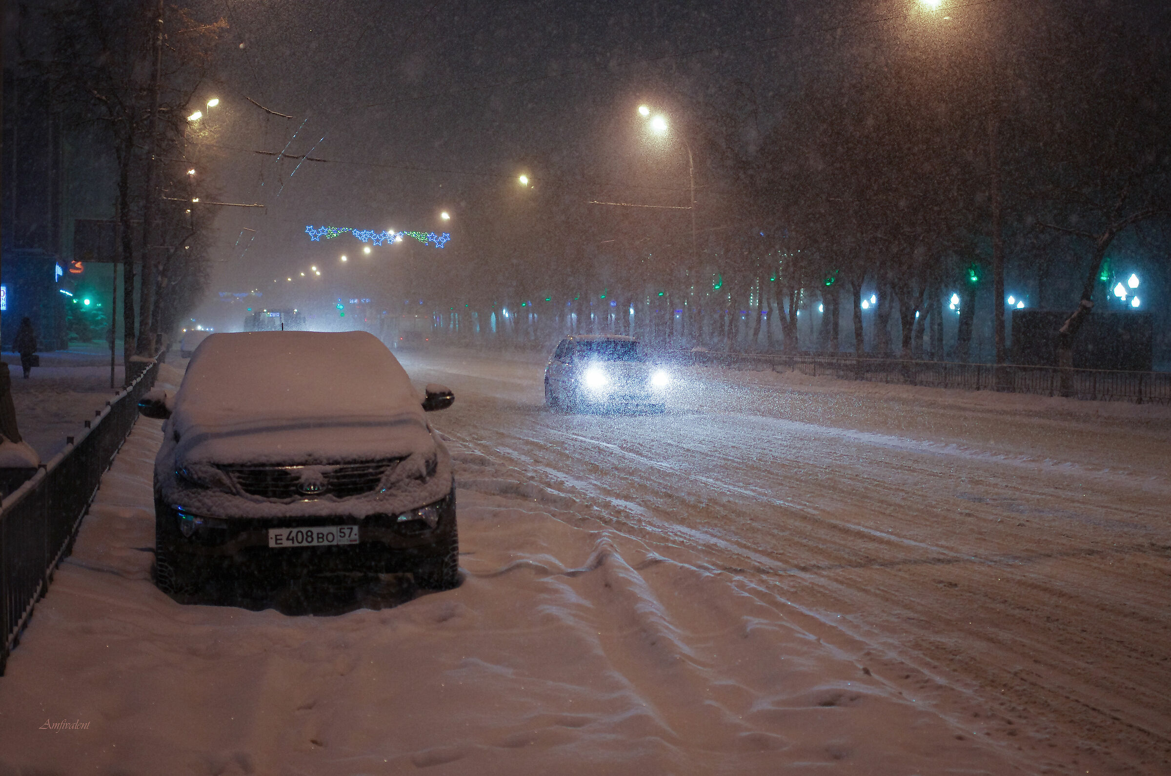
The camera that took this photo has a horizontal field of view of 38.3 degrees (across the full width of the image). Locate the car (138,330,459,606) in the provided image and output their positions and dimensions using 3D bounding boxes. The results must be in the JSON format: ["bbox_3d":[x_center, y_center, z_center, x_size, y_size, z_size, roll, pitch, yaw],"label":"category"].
[{"bbox_3d":[-2.093,0.441,12.046,1.930,1.690,4.450,0,2,-13],"label":"car"}]

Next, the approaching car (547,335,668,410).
[{"bbox_3d":[0.357,-0.308,34.352,1.740,1.540,4.150,0,2,-13],"label":"approaching car"}]

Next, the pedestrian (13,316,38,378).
[{"bbox_3d":[-15.592,-1.108,47.000,0.640,1.710,0.420,0,2,-13],"label":"pedestrian"}]

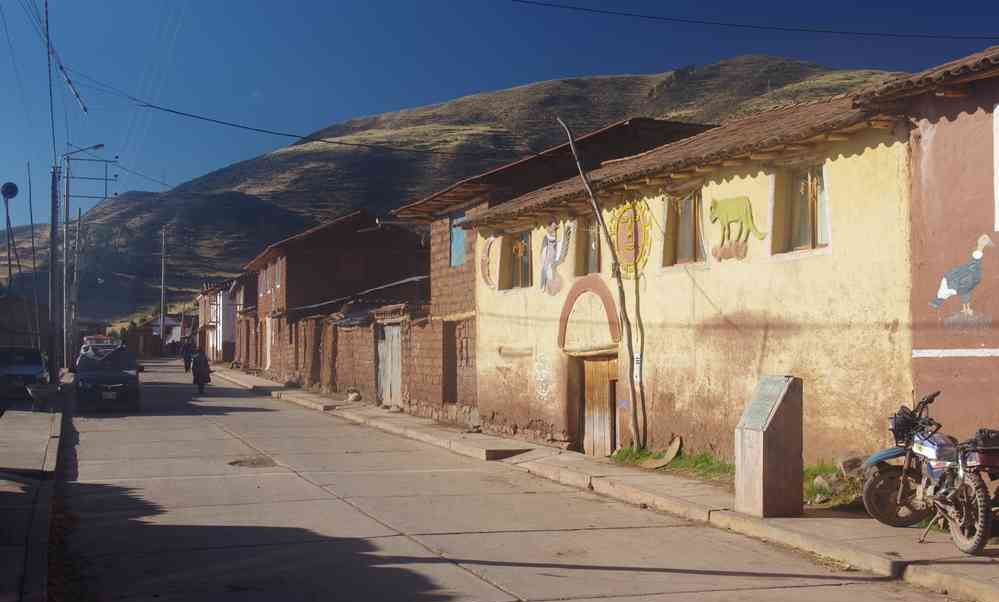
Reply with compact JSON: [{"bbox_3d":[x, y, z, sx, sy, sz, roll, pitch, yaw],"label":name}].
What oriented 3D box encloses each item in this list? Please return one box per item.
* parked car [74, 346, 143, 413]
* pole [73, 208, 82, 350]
[{"bbox_3d":[-10.835,2.108,35.193,1.720,1.620,4.300,1,-2,-18],"label":"parked car"},{"bbox_3d":[-22.826,-0.756,69.053,0.280,8.490,0.280,3,-2,-18],"label":"pole"}]

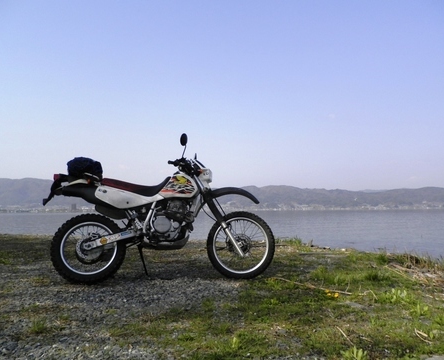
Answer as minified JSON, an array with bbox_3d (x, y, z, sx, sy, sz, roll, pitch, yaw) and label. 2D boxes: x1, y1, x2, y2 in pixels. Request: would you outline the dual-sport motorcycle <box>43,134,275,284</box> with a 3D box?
[{"bbox_3d":[-0.543,0.312,3.663,2.180,1.340,0.840,2,-13,-14],"label":"dual-sport motorcycle"}]

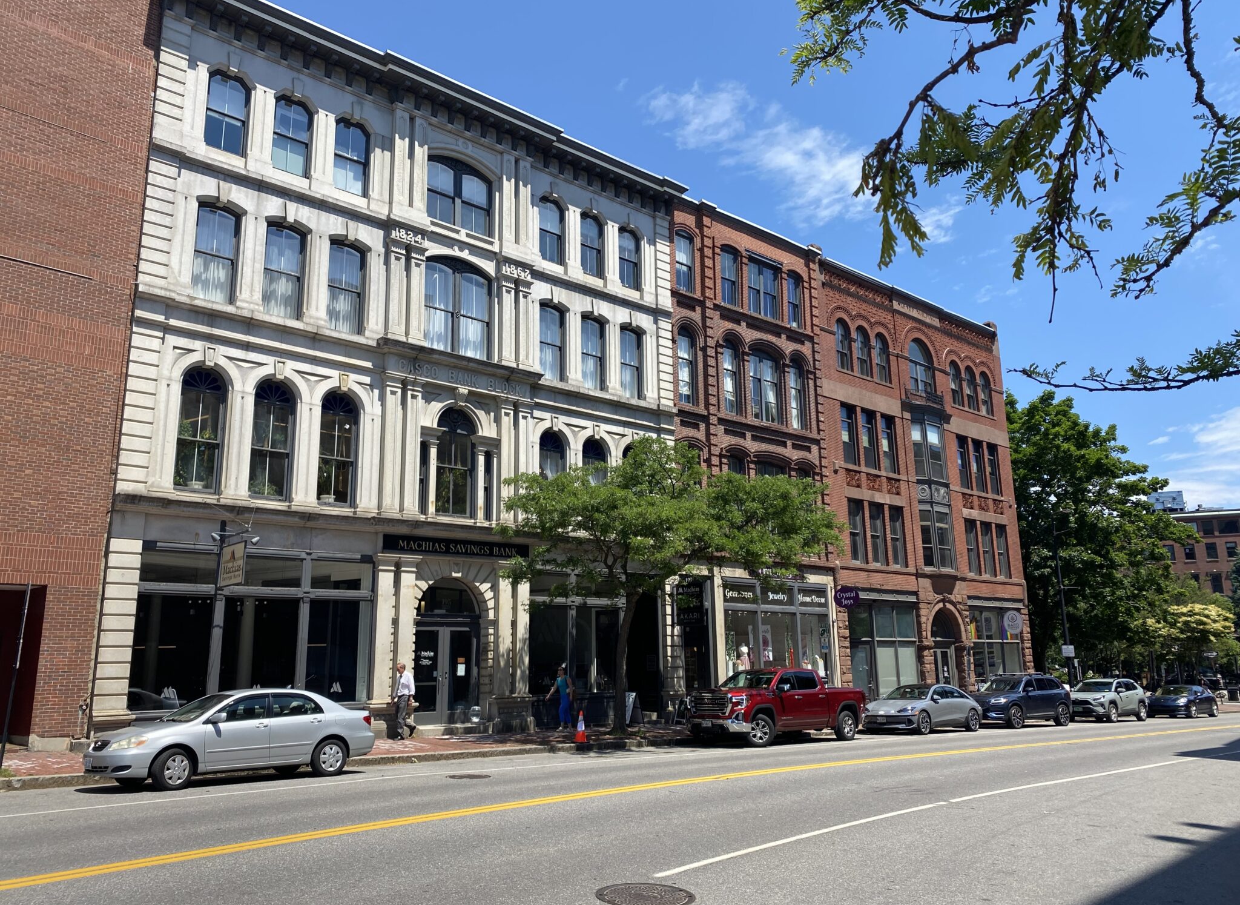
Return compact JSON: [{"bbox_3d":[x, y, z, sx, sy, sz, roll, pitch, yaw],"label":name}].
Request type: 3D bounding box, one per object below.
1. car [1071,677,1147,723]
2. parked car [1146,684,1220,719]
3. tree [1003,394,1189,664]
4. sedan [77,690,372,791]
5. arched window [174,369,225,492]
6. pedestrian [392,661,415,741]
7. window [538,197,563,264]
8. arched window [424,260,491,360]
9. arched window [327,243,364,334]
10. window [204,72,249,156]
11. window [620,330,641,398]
[{"bbox_3d":[19.732,10.070,37.949,4.600,1.690,1.880,11,-17,-38],"label":"car"},{"bbox_3d":[25.244,11.169,41.843,4.950,1.420,1.930,13,-19,-41],"label":"parked car"},{"bbox_3d":[24.505,4.137,50.639,12.500,18.450,12.500,10,-17,-40],"label":"tree"},{"bbox_3d":[-6.346,4.701,15.589,1.720,1.470,4.530,-13,-19,42],"label":"sedan"},{"bbox_3d":[-9.468,-0.482,21.025,1.030,2.930,0.200,10,-17,-40],"label":"arched window"},{"bbox_3d":[-5.243,5.985,22.434,0.580,1.780,0.520,11,-18,-43],"label":"pedestrian"},{"bbox_3d":[-2.173,-6.868,28.851,1.080,2.140,0.200,10,-17,-40],"label":"window"},{"bbox_3d":[-4.596,-4.038,26.305,2.200,2.960,0.200,10,-17,-40],"label":"arched window"},{"bbox_3d":[-7.124,-4.184,24.060,1.050,2.450,0.200,10,-17,-40],"label":"arched window"},{"bbox_3d":[-9.557,-8.245,22.570,1.070,2.100,0.200,10,-17,-40],"label":"window"},{"bbox_3d":[0.336,-2.885,30.469,1.030,2.450,0.200,10,-17,-40],"label":"window"}]

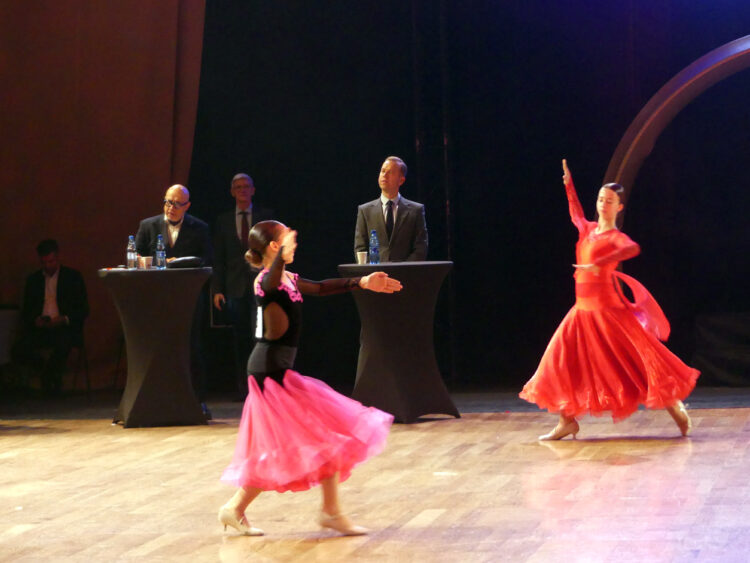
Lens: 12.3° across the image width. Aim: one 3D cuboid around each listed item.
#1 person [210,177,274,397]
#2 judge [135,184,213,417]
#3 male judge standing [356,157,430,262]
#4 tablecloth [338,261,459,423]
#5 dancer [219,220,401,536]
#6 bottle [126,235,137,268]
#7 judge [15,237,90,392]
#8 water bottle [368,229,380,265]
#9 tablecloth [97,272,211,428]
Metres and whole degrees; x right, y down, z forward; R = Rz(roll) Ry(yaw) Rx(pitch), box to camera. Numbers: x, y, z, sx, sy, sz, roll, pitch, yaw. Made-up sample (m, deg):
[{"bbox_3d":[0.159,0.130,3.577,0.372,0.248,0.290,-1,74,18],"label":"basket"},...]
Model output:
[{"bbox_3d":[-1.016,0.031,27.000,0.510,1.750,0.340,-1,2,3],"label":"person"},{"bbox_3d":[-1.433,0.136,24.900,0.570,1.680,0.580,-1,2,18],"label":"judge"},{"bbox_3d":[0.133,0.022,25.000,0.540,1.830,0.360,-1,2,10],"label":"male judge standing"},{"bbox_3d":[0.164,0.423,24.250,0.800,1.110,0.800,-2,2,0],"label":"tablecloth"},{"bbox_3d":[-0.319,0.477,17.150,0.920,1.550,0.620,-2,2,3],"label":"dancer"},{"bbox_3d":[-1.705,-0.205,24.350,0.066,0.236,0.066,-2,2,0],"label":"bottle"},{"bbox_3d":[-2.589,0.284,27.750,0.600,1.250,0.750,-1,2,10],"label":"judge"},{"bbox_3d":[0.002,-0.239,24.250,0.066,0.238,0.066,-2,2,0],"label":"water bottle"},{"bbox_3d":[-1.527,0.460,24.350,0.800,1.110,0.800,-2,2,0],"label":"tablecloth"}]

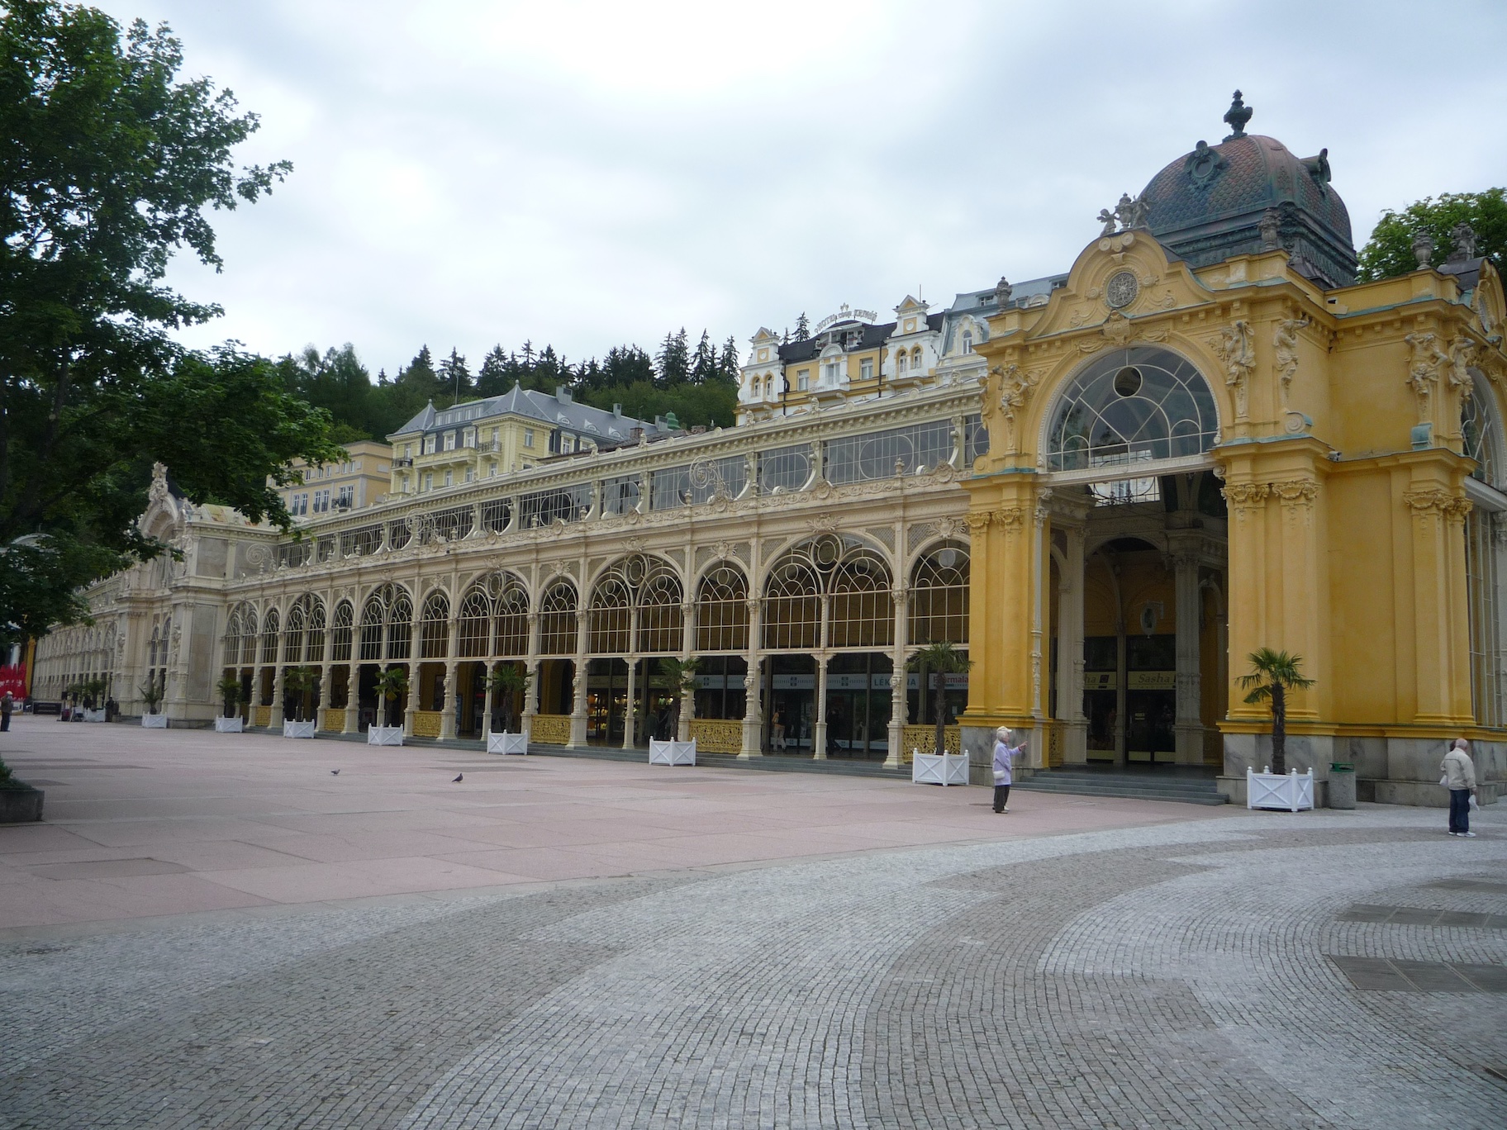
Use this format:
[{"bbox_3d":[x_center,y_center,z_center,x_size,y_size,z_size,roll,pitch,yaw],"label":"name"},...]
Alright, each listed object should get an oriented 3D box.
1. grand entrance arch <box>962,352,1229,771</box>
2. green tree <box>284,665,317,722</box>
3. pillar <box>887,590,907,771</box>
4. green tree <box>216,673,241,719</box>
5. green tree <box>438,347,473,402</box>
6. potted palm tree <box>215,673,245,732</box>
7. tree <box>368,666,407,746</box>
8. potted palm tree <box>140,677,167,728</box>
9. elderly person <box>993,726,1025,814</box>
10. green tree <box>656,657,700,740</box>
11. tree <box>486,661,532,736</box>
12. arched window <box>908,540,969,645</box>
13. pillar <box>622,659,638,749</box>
[{"bbox_3d":[9.685,-0.213,37.199,8.277,12.000,1.400,-5,-10,43],"label":"grand entrance arch"},{"bbox_3d":[-24.748,7.016,71.400,1.900,3.150,1.950,8,-10,-42],"label":"green tree"},{"bbox_3d":[4.146,3.196,37.694,0.470,5.200,0.440,9,-10,-44],"label":"pillar"},{"bbox_3d":[-32.088,7.995,79.900,1.550,2.850,1.600,8,-9,-42],"label":"green tree"},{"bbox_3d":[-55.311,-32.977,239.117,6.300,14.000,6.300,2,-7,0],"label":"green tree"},{"bbox_3d":[-32.048,8.453,79.800,1.750,3.450,1.800,8,-9,-42],"label":"potted palm tree"},{"bbox_3d":[-15.531,6.019,55.646,1.600,3.304,1.600,8,-9,-42],"label":"tree"},{"bbox_3d":[-37.264,8.565,81.050,1.599,3.154,1.551,-5,-10,43],"label":"potted palm tree"},{"bbox_3d":[4.595,3.693,23.600,0.580,1.568,0.500,3,-7,-7],"label":"elderly person"},{"bbox_3d":[-2.689,4.747,46.600,1.650,3.000,1.700,2,-7,0],"label":"green tree"},{"bbox_3d":[-10.182,5.531,54.300,1.900,3.000,1.950,2,-7,0],"label":"tree"},{"bbox_3d":[5.628,0.786,36.659,2.600,2.891,0.250,-5,-10,45],"label":"arched window"},{"bbox_3d":[-4.833,5.523,51.700,0.380,3.550,0.420,9,-10,-43],"label":"pillar"}]

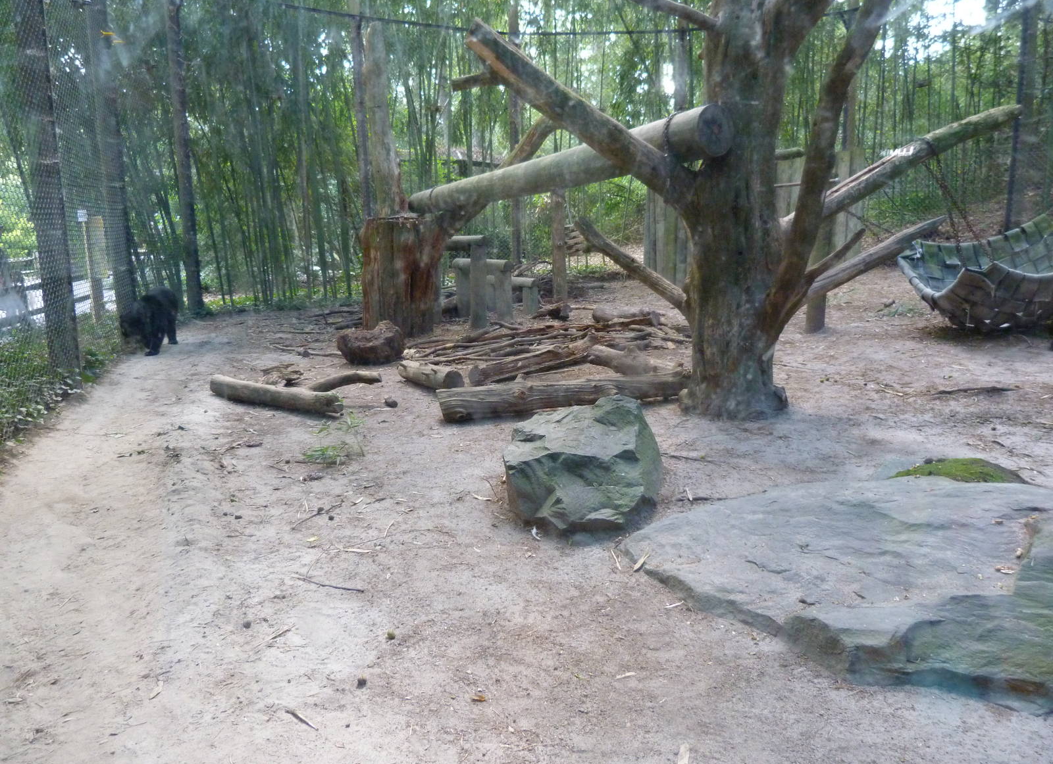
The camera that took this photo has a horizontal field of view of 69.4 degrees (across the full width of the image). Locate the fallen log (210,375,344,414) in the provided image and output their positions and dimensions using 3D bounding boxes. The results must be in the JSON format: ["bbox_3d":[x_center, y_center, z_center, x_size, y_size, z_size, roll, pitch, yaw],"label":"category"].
[{"bbox_3d":[-2.260,0.104,6.789,1.552,0.190,0.190,6,12,31],"label":"fallen log"}]

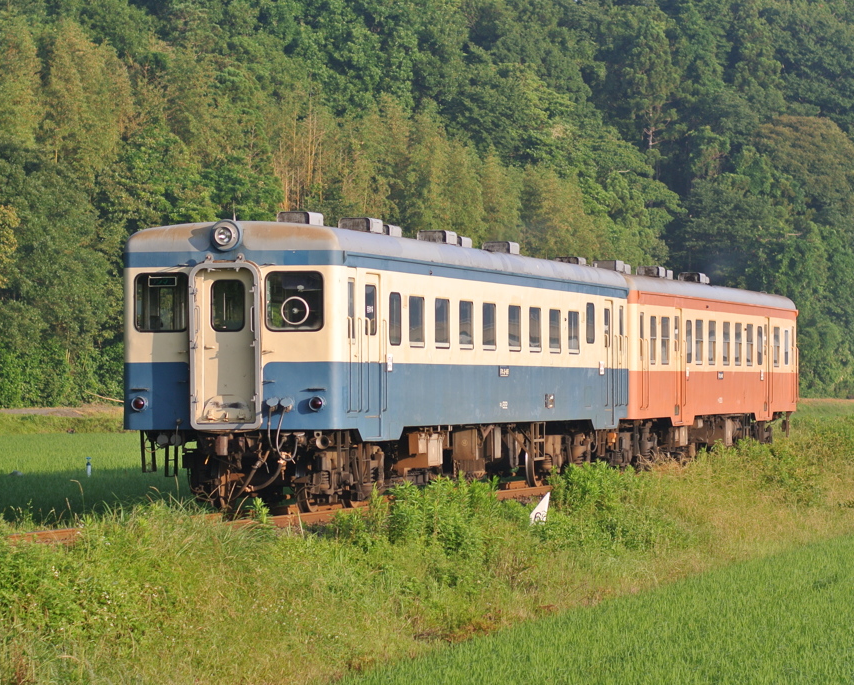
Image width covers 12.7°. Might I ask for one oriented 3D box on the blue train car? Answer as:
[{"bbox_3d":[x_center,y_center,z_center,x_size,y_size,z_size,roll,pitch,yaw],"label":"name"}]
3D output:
[{"bbox_3d":[-0.184,0.329,57.800,2.900,3.920,19.800,0,-1,14],"label":"blue train car"}]

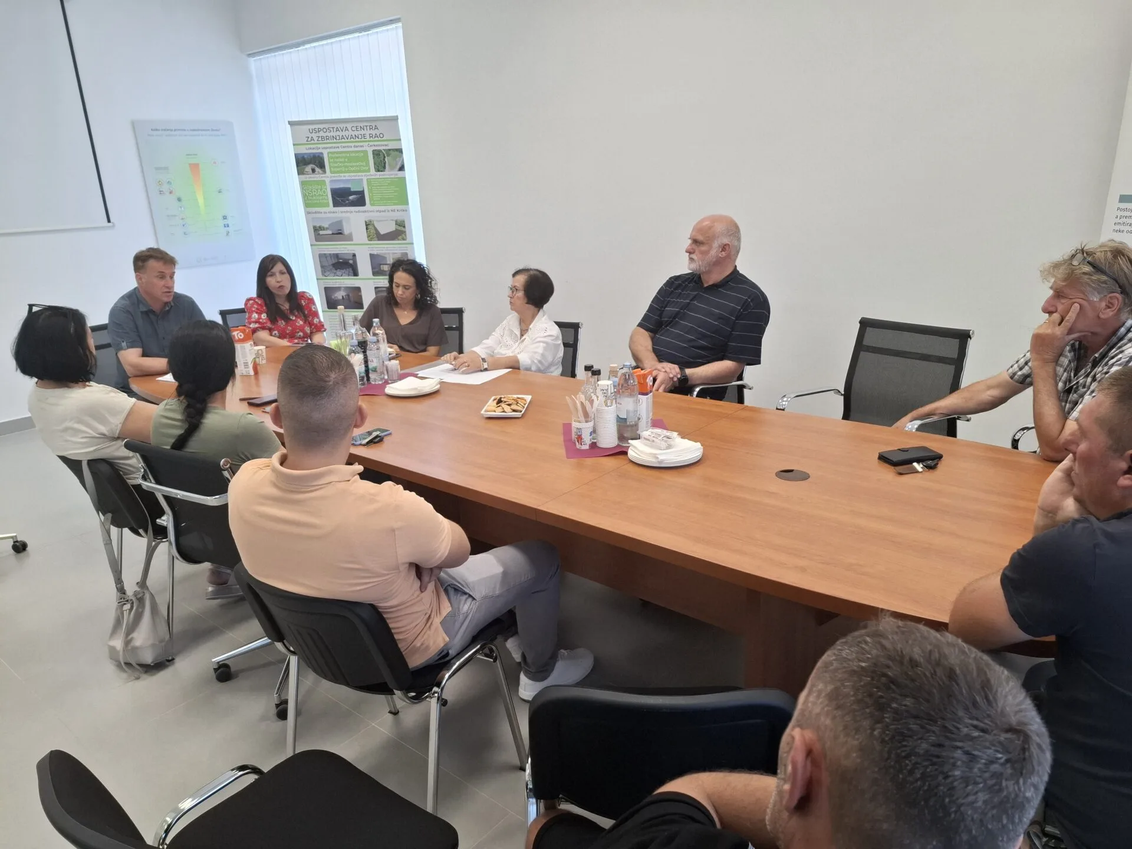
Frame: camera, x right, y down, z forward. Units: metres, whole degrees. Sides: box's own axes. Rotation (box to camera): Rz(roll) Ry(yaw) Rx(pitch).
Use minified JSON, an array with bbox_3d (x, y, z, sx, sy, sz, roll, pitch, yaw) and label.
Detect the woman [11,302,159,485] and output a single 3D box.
[{"bbox_3d":[-1.589,0.166,2.987,0.500,1.290,0.800,3,18,15],"label":"woman"}]

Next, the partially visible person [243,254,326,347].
[{"bbox_3d":[-1.692,-0.410,4.741,0.480,1.280,0.800,-8,18,-18],"label":"partially visible person"}]

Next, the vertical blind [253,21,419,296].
[{"bbox_3d":[-1.944,-1.746,6.355,2.100,2.720,0.100,12,23,37],"label":"vertical blind"}]

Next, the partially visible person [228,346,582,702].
[{"bbox_3d":[-0.406,0.343,2.139,0.580,1.310,1.000,6,20,25],"label":"partially visible person"}]

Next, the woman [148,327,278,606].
[{"bbox_3d":[-1.067,0.243,2.704,0.500,1.280,0.780,10,21,32],"label":"woman"}]

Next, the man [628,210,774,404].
[{"bbox_3d":[0.609,-0.190,3.527,0.620,1.490,0.800,12,23,37],"label":"man"}]

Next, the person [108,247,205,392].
[{"bbox_3d":[-2.227,-0.291,4.277,0.560,1.380,0.850,-18,24,-41],"label":"person"}]

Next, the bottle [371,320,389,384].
[{"bbox_3d":[-0.878,-0.380,3.663,0.085,0.305,0.085,12,23,39],"label":"bottle"}]

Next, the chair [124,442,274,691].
[{"bbox_3d":[-0.965,0.437,2.617,0.570,0.890,0.620,6,20,26],"label":"chair"}]

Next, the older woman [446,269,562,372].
[{"bbox_3d":[-0.232,-0.176,3.881,0.550,1.230,0.780,10,21,34],"label":"older woman"}]

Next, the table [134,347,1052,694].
[{"bbox_3d":[-0.338,0.300,3.188,4.600,0.750,1.300,12,23,39],"label":"table"}]

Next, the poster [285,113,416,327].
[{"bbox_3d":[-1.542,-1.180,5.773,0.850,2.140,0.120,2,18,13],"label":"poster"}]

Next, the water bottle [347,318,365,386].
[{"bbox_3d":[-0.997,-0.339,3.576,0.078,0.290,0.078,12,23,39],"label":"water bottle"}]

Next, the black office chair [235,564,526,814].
[{"bbox_3d":[-0.466,0.680,2.028,0.540,0.820,0.570,7,20,27],"label":"black office chair"}]

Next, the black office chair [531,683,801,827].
[{"bbox_3d":[0.201,0.785,1.643,0.540,0.810,0.560,0,18,6],"label":"black office chair"}]

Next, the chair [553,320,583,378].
[{"bbox_3d":[-0.247,-0.117,4.395,0.570,0.890,0.600,7,20,27],"label":"chair"}]

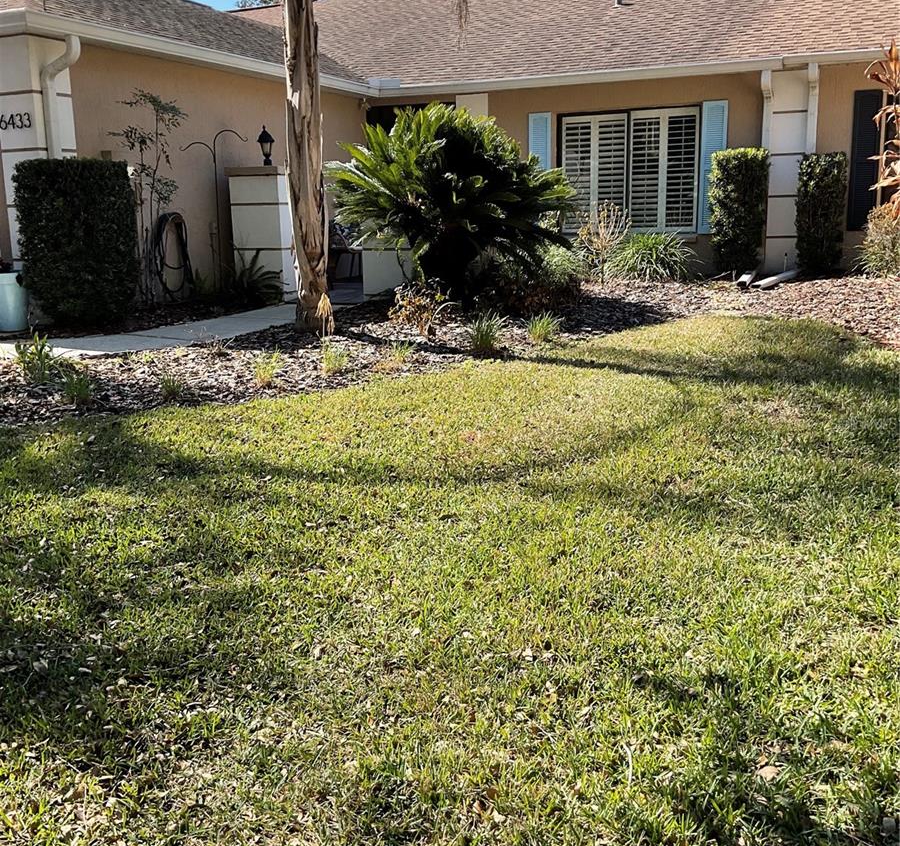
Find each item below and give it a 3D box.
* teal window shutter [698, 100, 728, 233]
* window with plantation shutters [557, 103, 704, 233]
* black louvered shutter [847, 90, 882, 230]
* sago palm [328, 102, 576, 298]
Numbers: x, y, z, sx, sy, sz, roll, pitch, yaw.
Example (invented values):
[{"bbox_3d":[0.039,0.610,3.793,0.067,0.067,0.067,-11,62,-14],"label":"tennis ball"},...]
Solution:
[{"bbox_3d":[3.333,-3.215,12.704,0.324,1.624,0.045,4,13,25],"label":"teal window shutter"},{"bbox_3d":[2.345,-3.287,13.172,1.860,1.580,0.120,4,13,24],"label":"window with plantation shutters"},{"bbox_3d":[4.928,-3.113,11.966,0.304,1.614,0.045,4,13,25],"label":"black louvered shutter"},{"bbox_3d":[0.034,-2.208,10.132,2.476,1.998,2.402,-1,12,0],"label":"sago palm"}]

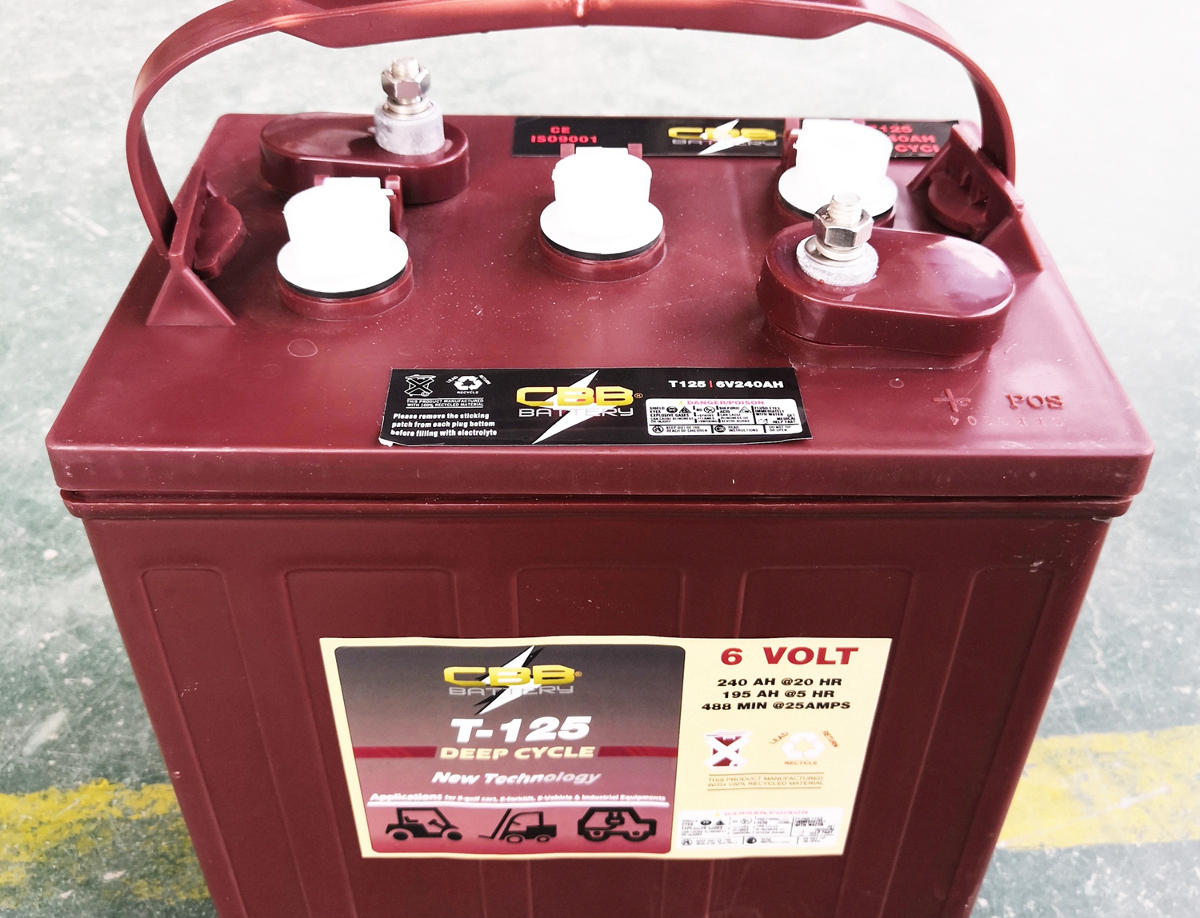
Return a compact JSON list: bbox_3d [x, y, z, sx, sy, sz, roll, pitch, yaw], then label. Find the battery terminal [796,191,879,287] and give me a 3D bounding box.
[{"bbox_3d":[0.062,-0.058,0.321,0.021,0.021,0.021,0,40,0],"label":"battery terminal"}]

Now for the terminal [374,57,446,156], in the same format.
[{"bbox_3d":[-0.058,-0.107,0.378,0.021,0.025,0.021,0,40,0],"label":"terminal"}]

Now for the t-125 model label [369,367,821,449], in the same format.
[{"bbox_3d":[-0.001,-0.014,0.304,0.102,0.002,0.029,-1,40,-1],"label":"t-125 model label"}]

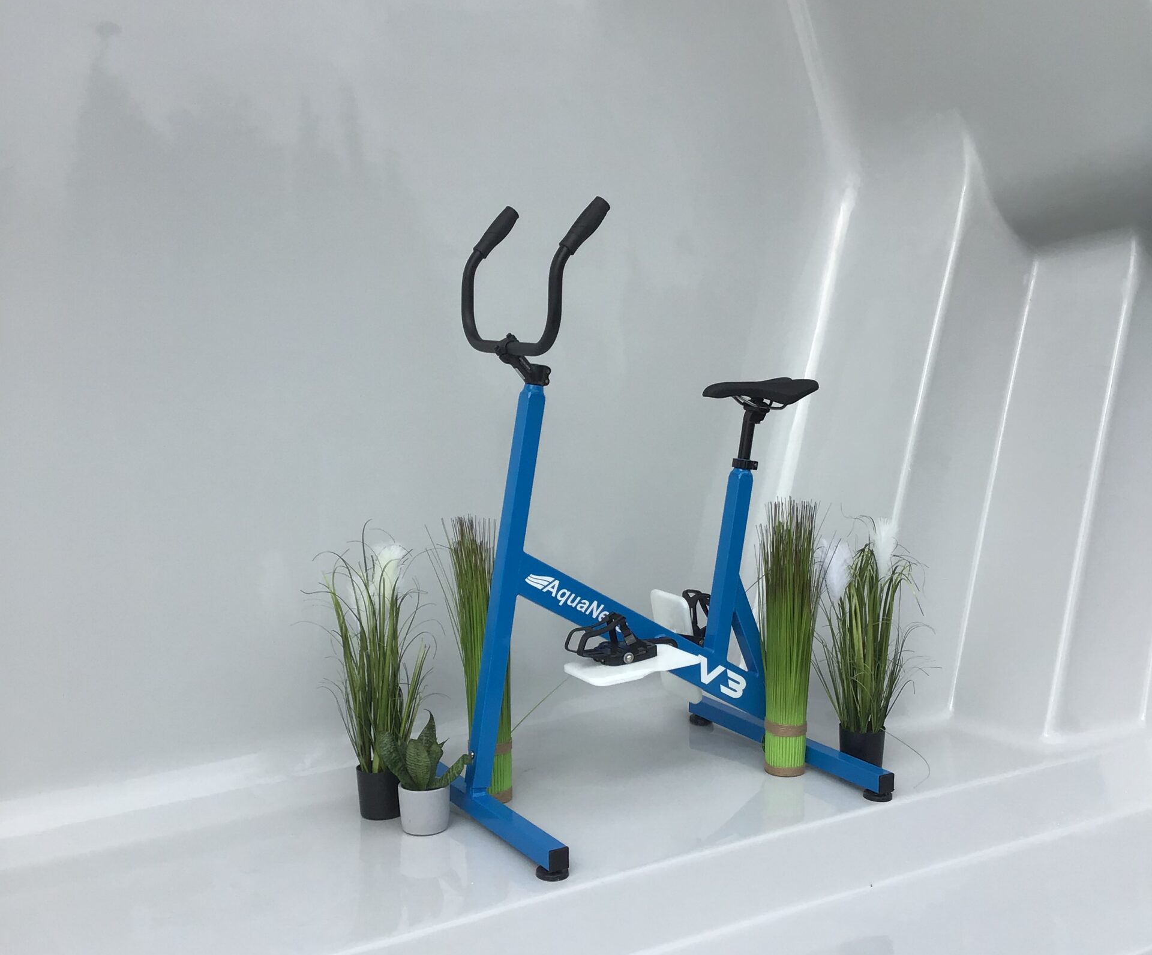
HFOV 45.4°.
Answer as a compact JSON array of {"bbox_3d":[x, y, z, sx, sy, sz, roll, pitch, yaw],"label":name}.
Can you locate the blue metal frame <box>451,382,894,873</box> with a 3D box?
[{"bbox_3d":[0.142,0.224,2.972,0.854,0.878,0.690,-4,8,-31],"label":"blue metal frame"}]

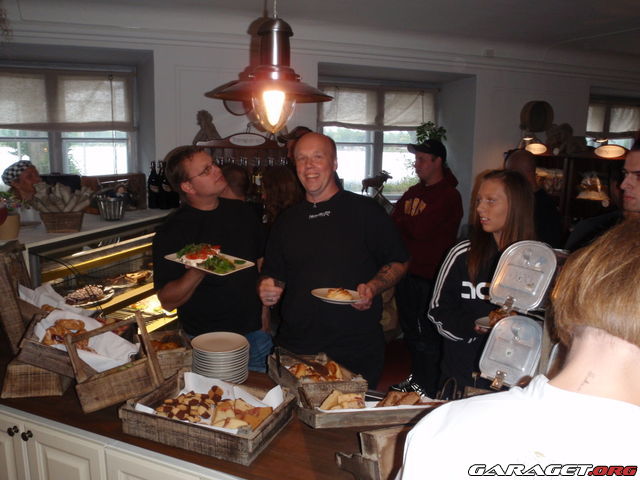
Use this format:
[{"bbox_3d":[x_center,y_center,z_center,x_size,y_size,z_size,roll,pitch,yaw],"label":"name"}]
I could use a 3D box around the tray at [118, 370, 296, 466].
[{"bbox_3d":[-0.321,0.512,1.538,0.413,0.072,0.286,5,10,21],"label":"tray"}]

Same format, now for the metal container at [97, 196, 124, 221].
[{"bbox_3d":[-1.251,-0.193,3.110,0.150,0.142,0.150,-1,10,-11],"label":"metal container"}]

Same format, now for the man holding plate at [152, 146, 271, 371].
[{"bbox_3d":[-0.428,0.494,2.154,0.490,1.740,0.440,-2,10,-14],"label":"man holding plate"}]

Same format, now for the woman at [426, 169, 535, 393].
[{"bbox_3d":[0.697,0.543,2.159,0.450,1.650,0.370,7,11,33],"label":"woman"}]

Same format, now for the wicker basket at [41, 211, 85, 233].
[{"bbox_3d":[-1.328,-0.106,2.700,0.205,0.106,0.150,-2,10,-16],"label":"wicker basket"}]

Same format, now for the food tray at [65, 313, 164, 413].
[{"bbox_3d":[-0.687,0.380,1.712,0.235,0.221,0.236,-16,16,-25],"label":"food tray"}]

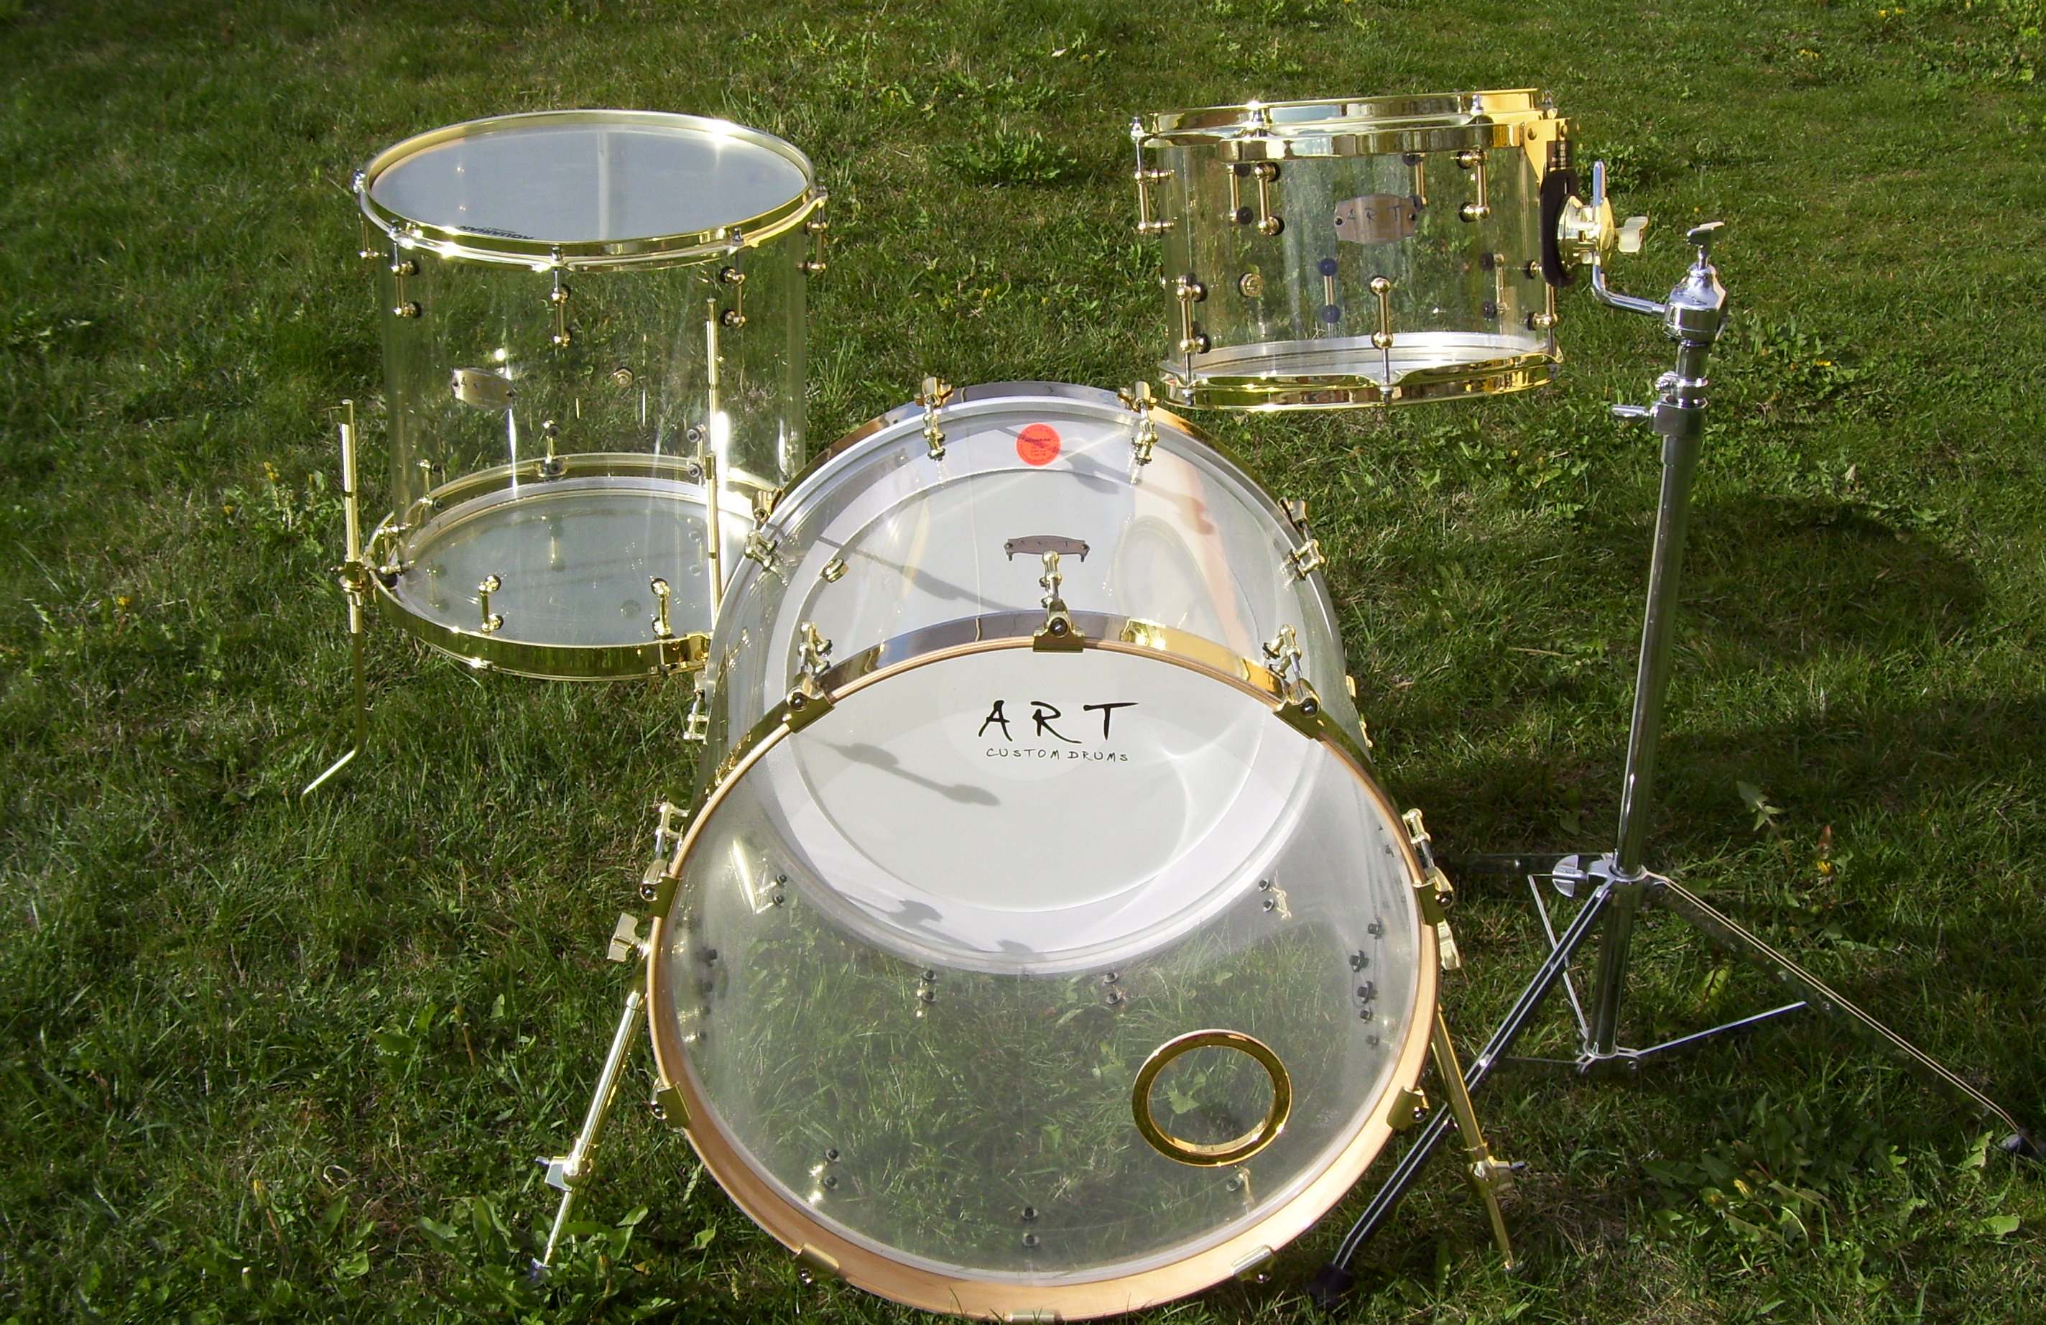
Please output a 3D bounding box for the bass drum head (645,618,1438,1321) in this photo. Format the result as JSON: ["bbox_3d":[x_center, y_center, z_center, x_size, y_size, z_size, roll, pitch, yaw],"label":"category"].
[{"bbox_3d":[0.016,0.242,2.017,0.600,0.600,0.055,0,23,-1],"label":"bass drum head"}]

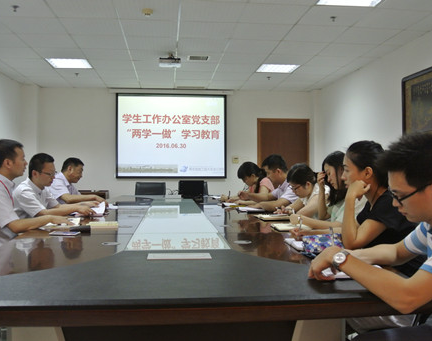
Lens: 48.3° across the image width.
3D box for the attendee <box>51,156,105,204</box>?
[{"bbox_3d":[-1.260,0.480,4.500,0.660,1.220,0.500,0,0,-6],"label":"attendee"}]

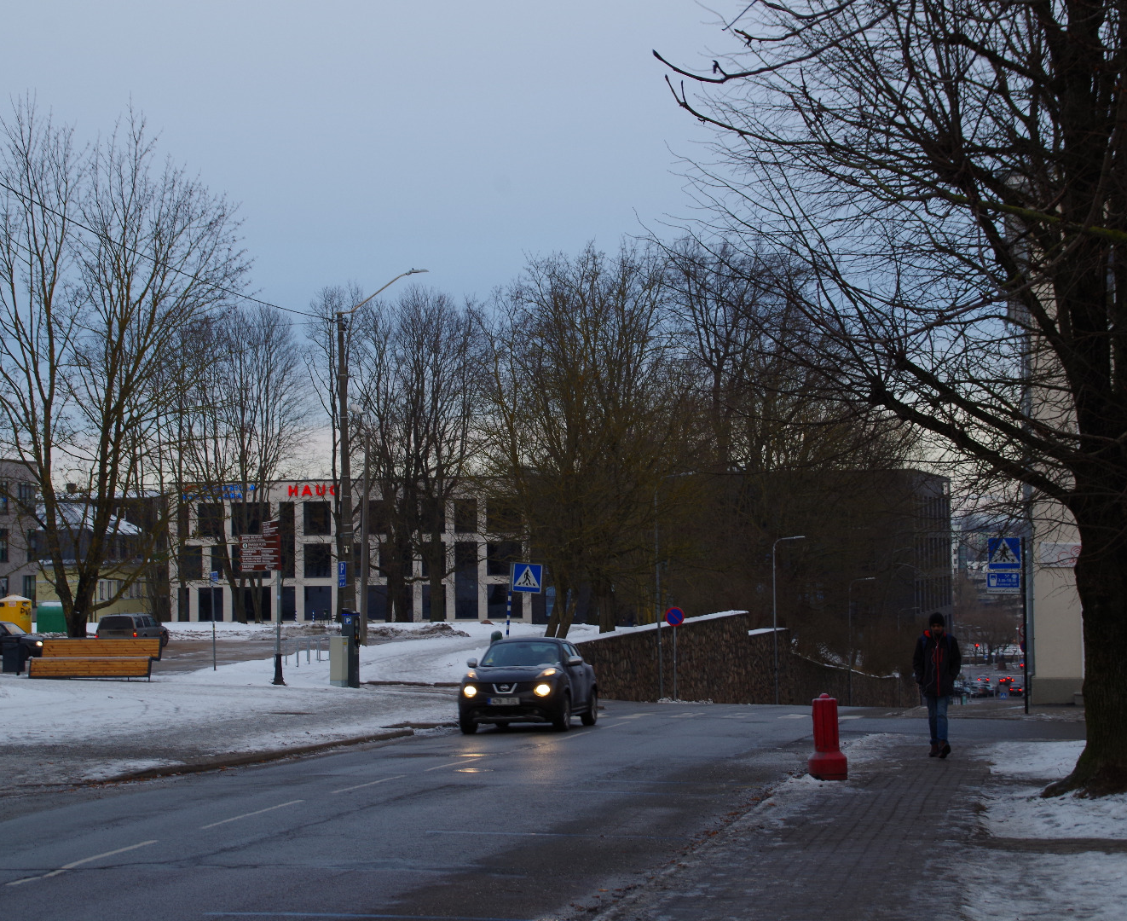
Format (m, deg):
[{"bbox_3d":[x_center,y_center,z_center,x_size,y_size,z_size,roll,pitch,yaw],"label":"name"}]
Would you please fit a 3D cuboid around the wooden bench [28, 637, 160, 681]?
[{"bbox_3d":[-11.205,4.716,55.220,2.950,1.020,0.850,-1,-2,7],"label":"wooden bench"}]

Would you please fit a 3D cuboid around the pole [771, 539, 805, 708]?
[{"bbox_3d":[9.155,6.501,93.500,1.400,6.950,0.350,-1,-2,14],"label":"pole"}]

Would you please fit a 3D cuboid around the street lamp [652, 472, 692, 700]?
[{"bbox_3d":[3.418,3.869,71.000,1.400,7.000,0.350,-1,-2,14],"label":"street lamp"}]

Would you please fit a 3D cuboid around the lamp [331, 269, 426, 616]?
[{"bbox_3d":[-4.299,0.381,54.000,2.300,9.650,0.400,-1,-2,13],"label":"lamp"}]

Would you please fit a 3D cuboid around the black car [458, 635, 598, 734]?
[{"bbox_3d":[-0.550,3.674,38.431,1.780,1.570,4.130,-1,-4,10],"label":"black car"}]

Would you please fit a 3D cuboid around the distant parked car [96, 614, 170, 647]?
[{"bbox_3d":[-17.978,7.107,96.530,1.740,1.520,4.500,-1,-2,8],"label":"distant parked car"}]

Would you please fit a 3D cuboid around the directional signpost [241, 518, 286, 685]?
[{"bbox_3d":[-6.853,3.249,52.874,1.050,3.780,0.500,-1,-2,2],"label":"directional signpost"}]

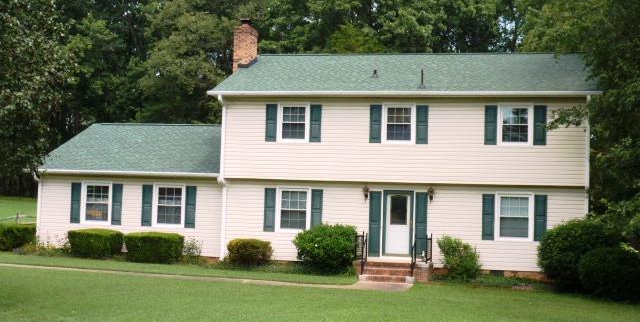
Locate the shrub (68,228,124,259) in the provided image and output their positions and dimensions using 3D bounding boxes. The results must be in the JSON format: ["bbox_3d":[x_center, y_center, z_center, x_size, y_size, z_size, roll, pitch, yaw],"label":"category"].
[{"bbox_3d":[-7.422,2.728,30.057,1.717,1.040,1.161,1,-2,13],"label":"shrub"}]

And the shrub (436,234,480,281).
[{"bbox_3d":[4.166,2.931,27.270,1.313,1.374,1.212,1,-2,13],"label":"shrub"}]

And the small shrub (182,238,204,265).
[{"bbox_3d":[-4.151,2.966,29.720,0.727,0.909,0.657,1,-2,13],"label":"small shrub"}]

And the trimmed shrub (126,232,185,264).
[{"bbox_3d":[-5.415,2.820,29.599,1.818,1.030,1.161,1,-2,13],"label":"trimmed shrub"}]

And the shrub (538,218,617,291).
[{"bbox_3d":[7.432,2.670,26.181,2.222,2.071,2.121,1,-2,13],"label":"shrub"}]

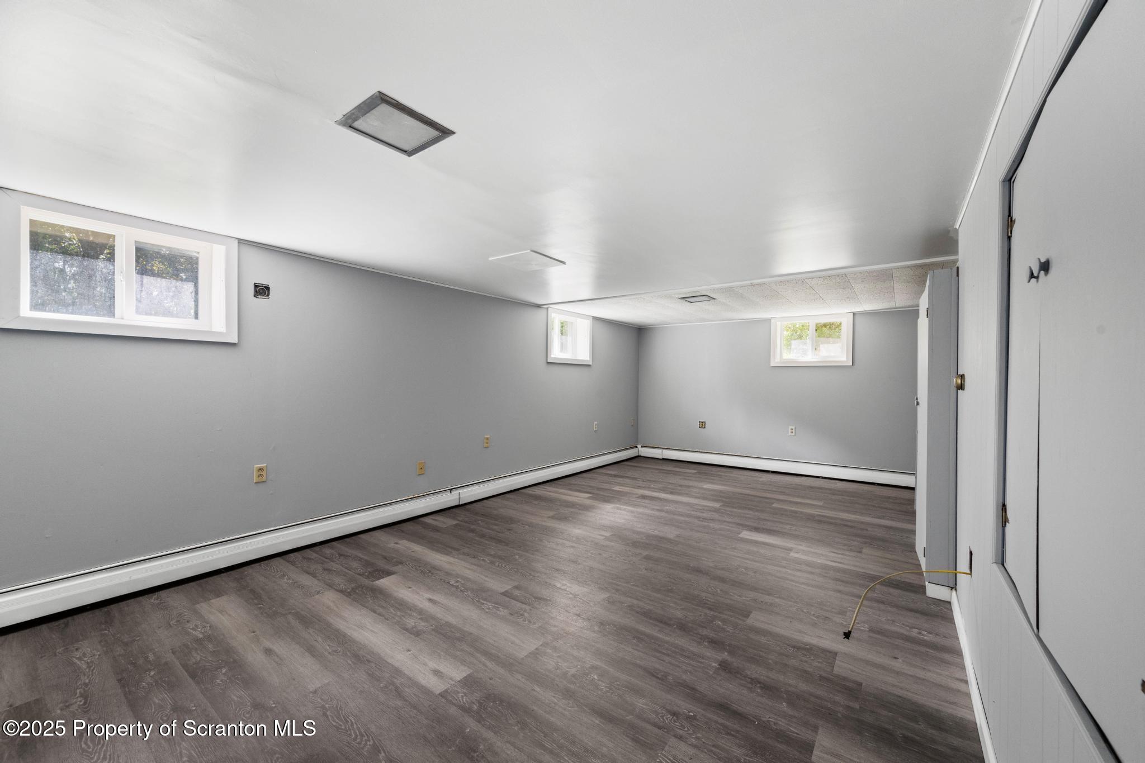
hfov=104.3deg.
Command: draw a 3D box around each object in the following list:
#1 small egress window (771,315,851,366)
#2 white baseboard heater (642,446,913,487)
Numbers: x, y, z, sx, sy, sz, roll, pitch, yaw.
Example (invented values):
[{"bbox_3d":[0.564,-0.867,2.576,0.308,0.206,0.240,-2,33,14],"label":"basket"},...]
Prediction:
[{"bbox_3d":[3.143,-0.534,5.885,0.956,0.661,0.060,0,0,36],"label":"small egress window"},{"bbox_3d":[2.541,1.154,6.261,3.595,0.181,0.072,0,0,36],"label":"white baseboard heater"}]

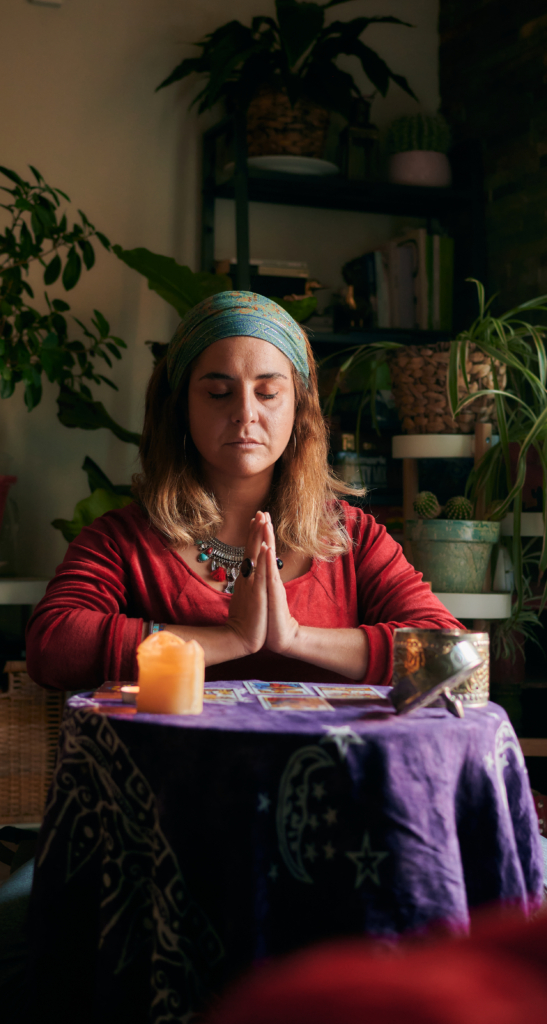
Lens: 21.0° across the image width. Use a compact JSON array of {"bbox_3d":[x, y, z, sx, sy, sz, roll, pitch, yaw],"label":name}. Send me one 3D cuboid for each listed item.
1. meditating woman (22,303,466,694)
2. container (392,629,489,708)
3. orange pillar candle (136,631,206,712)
[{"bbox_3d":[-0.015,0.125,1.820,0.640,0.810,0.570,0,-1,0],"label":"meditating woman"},{"bbox_3d":[0.178,0.165,1.570,0.100,0.076,0.100,0,-1,0],"label":"container"},{"bbox_3d":[-0.105,0.163,1.510,0.068,0.082,0.068,0,-1,0],"label":"orange pillar candle"}]

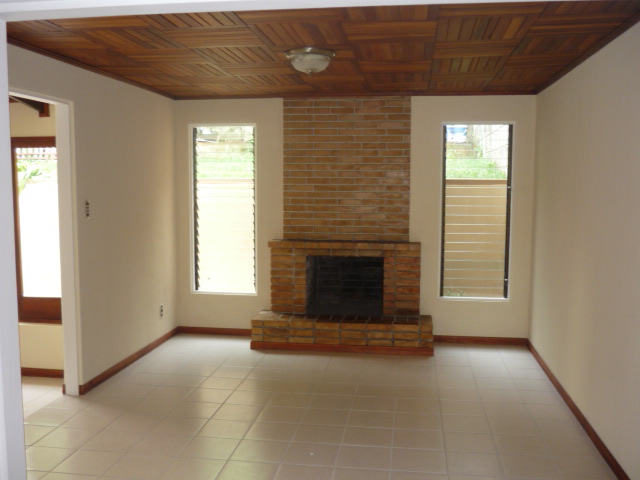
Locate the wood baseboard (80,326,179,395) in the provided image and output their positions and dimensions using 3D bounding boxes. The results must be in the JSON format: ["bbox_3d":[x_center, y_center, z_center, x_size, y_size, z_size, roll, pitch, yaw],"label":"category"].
[{"bbox_3d":[-1.617,1.041,5.490,0.018,0.078,1.860,1,5,9],"label":"wood baseboard"}]

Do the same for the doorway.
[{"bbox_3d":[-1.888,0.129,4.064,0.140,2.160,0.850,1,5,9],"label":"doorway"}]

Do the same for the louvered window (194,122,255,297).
[{"bbox_3d":[-0.980,-0.296,6.255,0.680,1.730,0.100,1,5,7],"label":"louvered window"}]

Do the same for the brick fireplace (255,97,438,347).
[{"bbox_3d":[0.230,-0.167,5.854,1.735,2.430,0.455,1,5,7],"label":"brick fireplace"}]

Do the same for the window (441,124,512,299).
[{"bbox_3d":[1.520,-0.267,5.939,0.660,1.710,0.100,1,5,7],"label":"window"}]

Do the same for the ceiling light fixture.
[{"bbox_3d":[-0.064,-1.194,4.106,0.325,0.147,0.325,1,5,7],"label":"ceiling light fixture"}]

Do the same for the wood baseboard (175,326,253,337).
[{"bbox_3d":[-1.046,0.963,6.342,0.887,0.078,0.018,1,5,7],"label":"wood baseboard"}]

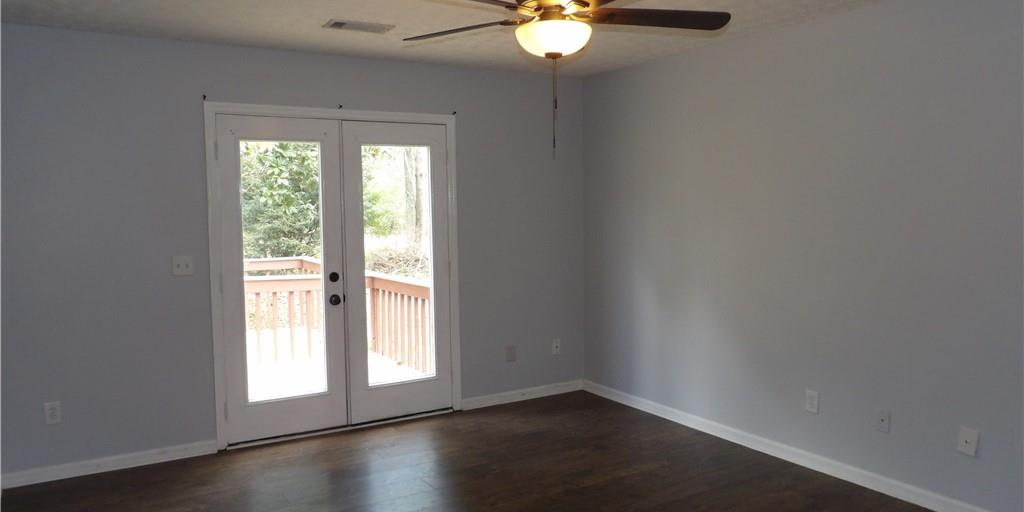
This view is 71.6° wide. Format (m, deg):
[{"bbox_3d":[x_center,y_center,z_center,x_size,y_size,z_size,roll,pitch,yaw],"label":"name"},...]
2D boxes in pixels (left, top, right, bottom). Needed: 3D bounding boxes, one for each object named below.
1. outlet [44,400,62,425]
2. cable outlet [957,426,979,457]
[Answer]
[{"bbox_3d":[-2.502,0.857,3.875,0.073,0.117,0.010,-3,4,-31],"label":"outlet"},{"bbox_3d":[2.081,0.849,3.242,0.012,0.118,0.074,-3,4,-31],"label":"cable outlet"}]

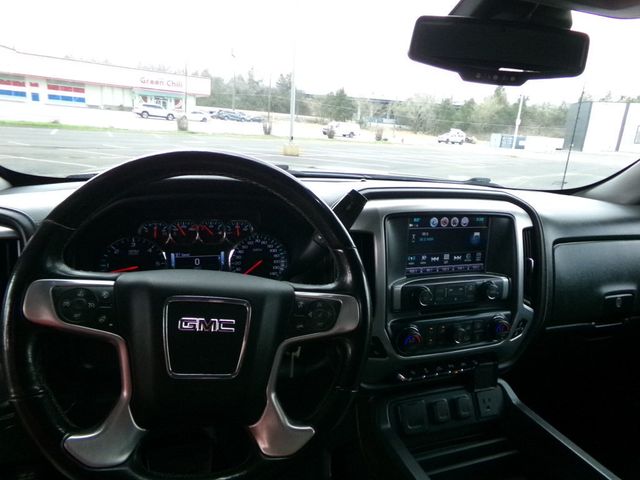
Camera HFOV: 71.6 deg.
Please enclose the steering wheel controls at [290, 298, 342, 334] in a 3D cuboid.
[{"bbox_3d":[-0.006,0.091,0.516,0.059,0.040,0.018,5,-12,-18],"label":"steering wheel controls"}]

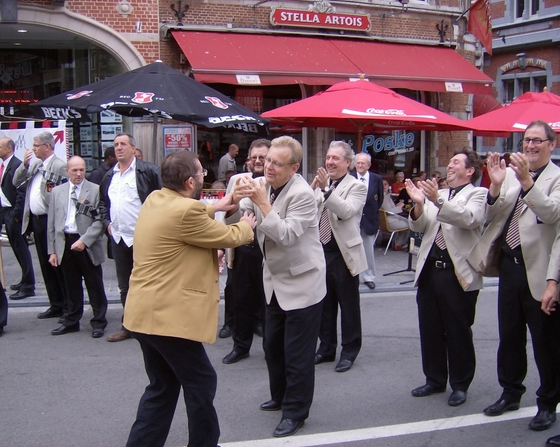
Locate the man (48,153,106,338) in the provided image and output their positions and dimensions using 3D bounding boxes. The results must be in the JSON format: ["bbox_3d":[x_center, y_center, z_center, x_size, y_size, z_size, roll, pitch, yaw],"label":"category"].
[{"bbox_3d":[-1.902,0.200,5.805,0.540,1.650,0.360,1,6,13],"label":"man"}]

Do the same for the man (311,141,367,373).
[{"bbox_3d":[0.420,0.236,4.816,0.510,1.750,0.440,5,7,42],"label":"man"}]

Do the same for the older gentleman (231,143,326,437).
[{"bbox_3d":[0.002,0.355,3.753,0.500,1.730,0.500,-5,7,-42],"label":"older gentleman"}]

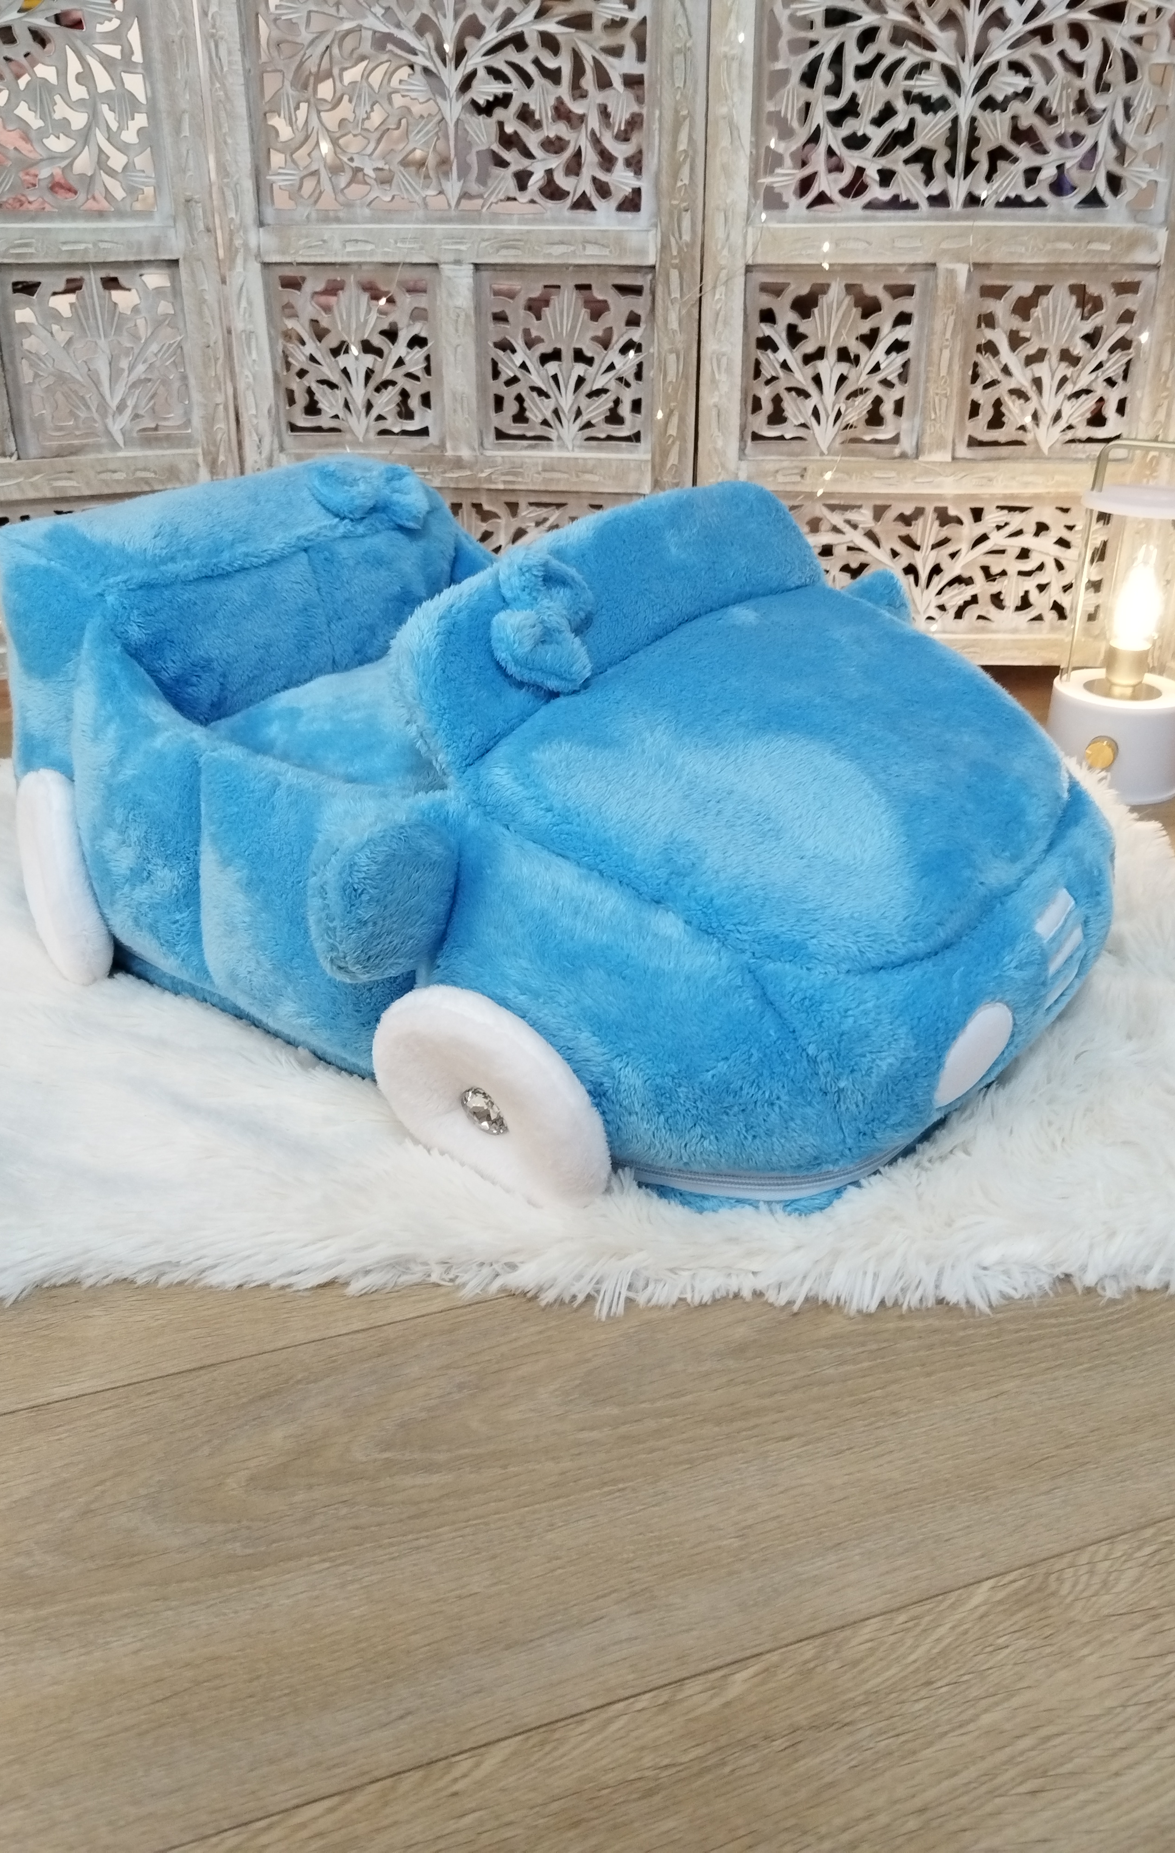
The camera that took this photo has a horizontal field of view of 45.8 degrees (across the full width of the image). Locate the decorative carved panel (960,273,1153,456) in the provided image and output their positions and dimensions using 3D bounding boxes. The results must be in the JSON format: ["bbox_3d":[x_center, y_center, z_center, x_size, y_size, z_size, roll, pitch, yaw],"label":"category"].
[{"bbox_3d":[0.461,-0.557,1.383,0.166,0.172,0.020,1,25,1],"label":"decorative carved panel"}]

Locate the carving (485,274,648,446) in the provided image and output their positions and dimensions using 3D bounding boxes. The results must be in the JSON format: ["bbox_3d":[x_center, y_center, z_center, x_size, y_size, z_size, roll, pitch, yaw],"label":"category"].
[{"bbox_3d":[-0.021,-0.572,1.408,0.165,0.164,0.020,3,26,7],"label":"carving"}]

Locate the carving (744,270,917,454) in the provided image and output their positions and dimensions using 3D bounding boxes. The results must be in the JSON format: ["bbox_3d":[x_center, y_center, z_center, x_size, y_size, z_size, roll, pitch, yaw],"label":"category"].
[{"bbox_3d":[0.243,-0.560,1.389,0.163,0.169,0.020,1,25,1],"label":"carving"}]

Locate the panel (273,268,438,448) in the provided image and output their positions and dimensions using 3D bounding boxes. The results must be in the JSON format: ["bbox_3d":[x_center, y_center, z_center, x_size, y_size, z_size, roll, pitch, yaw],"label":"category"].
[{"bbox_3d":[-0.236,-0.585,1.434,0.162,0.169,0.020,3,26,7],"label":"panel"}]

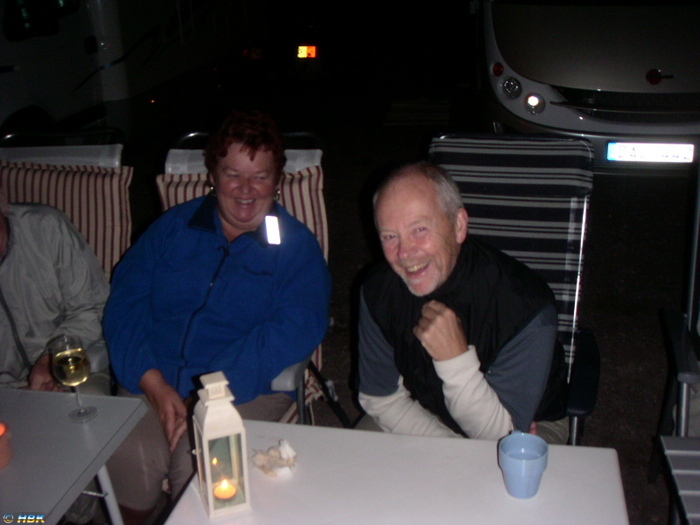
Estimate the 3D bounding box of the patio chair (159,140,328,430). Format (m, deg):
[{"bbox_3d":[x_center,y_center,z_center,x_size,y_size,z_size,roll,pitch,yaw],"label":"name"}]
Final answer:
[{"bbox_3d":[-0.377,0.334,2.164,0.580,1.180,0.670,3,19,20],"label":"patio chair"}]

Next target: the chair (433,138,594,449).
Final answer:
[{"bbox_3d":[0.371,0.314,2.053,0.580,1.190,0.670,5,20,25],"label":"chair"}]

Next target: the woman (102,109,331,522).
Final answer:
[{"bbox_3d":[-0.322,0.322,1.924,0.570,1.330,0.760,3,19,20],"label":"woman"}]

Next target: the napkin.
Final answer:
[{"bbox_3d":[-0.149,0.376,1.495,0.083,0.038,0.072,1,18,15],"label":"napkin"}]

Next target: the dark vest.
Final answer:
[{"bbox_3d":[0.252,0.198,1.690,0.460,0.550,0.310,4,44,23],"label":"dark vest"}]

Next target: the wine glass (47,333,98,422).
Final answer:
[{"bbox_3d":[-0.616,0.257,1.730,0.084,0.178,0.084,1,18,15],"label":"wine glass"}]

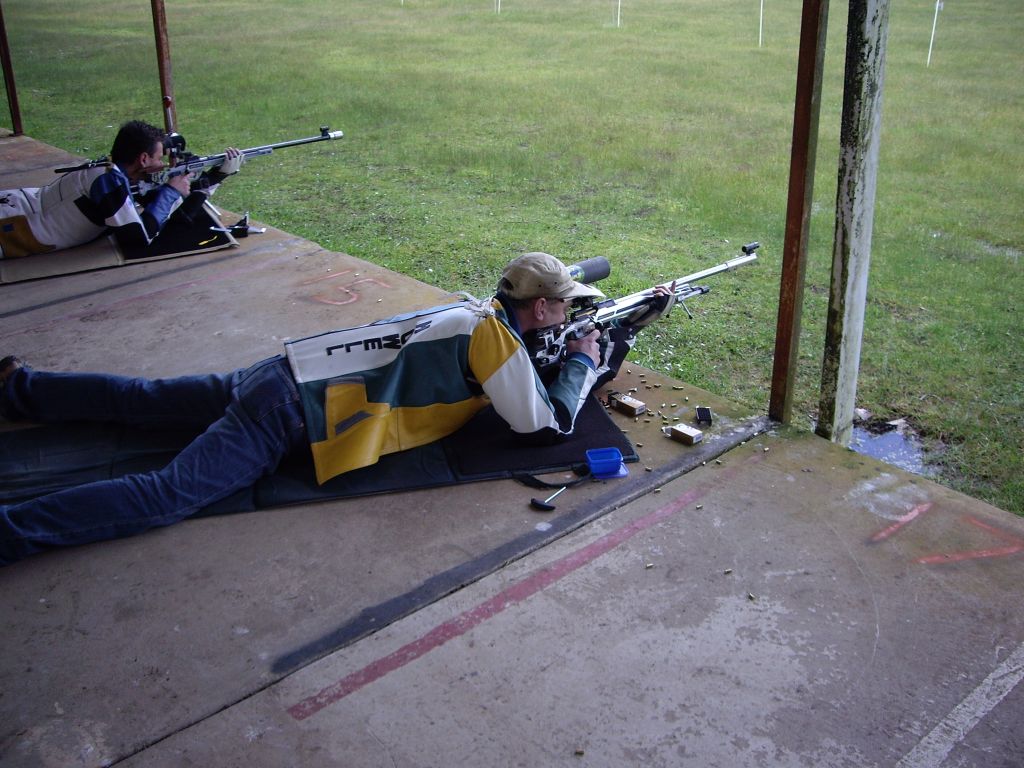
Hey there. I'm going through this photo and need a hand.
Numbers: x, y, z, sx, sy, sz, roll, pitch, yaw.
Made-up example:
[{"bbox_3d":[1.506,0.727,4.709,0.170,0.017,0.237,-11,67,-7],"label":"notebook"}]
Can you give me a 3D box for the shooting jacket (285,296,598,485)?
[{"bbox_3d":[-0.157,-0.045,3.154,0.870,0.410,0.550,-7,25,-4],"label":"shooting jacket"}]

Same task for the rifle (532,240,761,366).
[{"bbox_3d":[0.406,-0.231,3.422,1.120,0.235,0.090,-21,32,-38],"label":"rifle"}]

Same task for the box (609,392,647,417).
[{"bbox_3d":[0.351,0.064,3.397,0.042,0.027,0.098,-21,32,-38],"label":"box"}]

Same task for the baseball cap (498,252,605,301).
[{"bbox_3d":[0.108,-0.294,3.076,0.280,0.135,0.180,-6,25,-22],"label":"baseball cap"}]

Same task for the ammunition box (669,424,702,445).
[{"bbox_3d":[0.501,0.143,3.220,0.042,0.026,0.078,-23,32,-40],"label":"ammunition box"}]

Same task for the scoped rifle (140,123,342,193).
[{"bbox_3d":[-1.249,-1.045,5.151,1.150,0.240,0.090,-21,32,-38],"label":"scoped rifle"}]

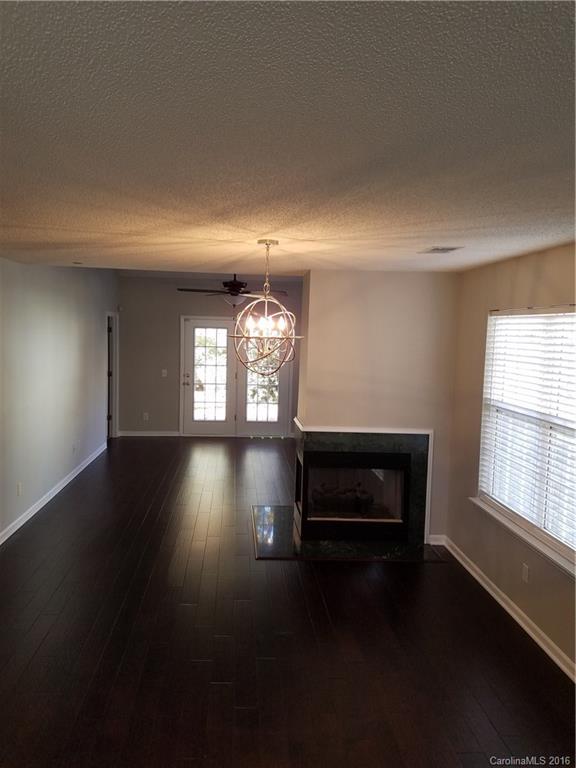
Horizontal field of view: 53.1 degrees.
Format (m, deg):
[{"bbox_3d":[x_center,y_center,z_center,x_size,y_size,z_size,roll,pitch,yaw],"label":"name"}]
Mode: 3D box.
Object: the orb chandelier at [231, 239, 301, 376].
[{"bbox_3d":[-0.131,-0.457,3.481,0.465,0.820,0.465,1,6,-5],"label":"orb chandelier"}]

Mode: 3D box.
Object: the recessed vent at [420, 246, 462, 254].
[{"bbox_3d":[0.992,-0.865,3.746,0.210,0.025,0.330,1,6,-5],"label":"recessed vent"}]

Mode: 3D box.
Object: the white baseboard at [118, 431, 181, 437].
[{"bbox_3d":[-2.396,0.870,10.036,1.020,0.100,0.020,1,6,-5],"label":"white baseboard"}]

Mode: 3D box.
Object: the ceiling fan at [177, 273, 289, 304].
[{"bbox_3d":[-0.679,-1.250,7.382,1.470,0.500,1.470,1,6,-5],"label":"ceiling fan"}]

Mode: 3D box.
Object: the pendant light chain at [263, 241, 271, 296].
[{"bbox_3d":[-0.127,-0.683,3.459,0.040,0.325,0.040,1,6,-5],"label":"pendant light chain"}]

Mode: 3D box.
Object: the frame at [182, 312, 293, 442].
[{"bbox_3d":[-0.899,-0.101,10.109,1.955,2.090,0.120,1,6,-5],"label":"frame"}]

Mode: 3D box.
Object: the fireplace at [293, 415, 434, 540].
[{"bbox_3d":[0.672,0.888,5.580,1.190,1.065,0.770,1,6,-5],"label":"fireplace"}]

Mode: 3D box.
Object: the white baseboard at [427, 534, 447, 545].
[{"bbox_3d":[1.349,1.424,5.208,0.172,0.087,0.018,0,6,-5],"label":"white baseboard"}]

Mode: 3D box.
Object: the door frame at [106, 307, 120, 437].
[{"bbox_3d":[-2.893,-0.088,9.375,0.140,2.110,0.940,1,6,-5],"label":"door frame"}]

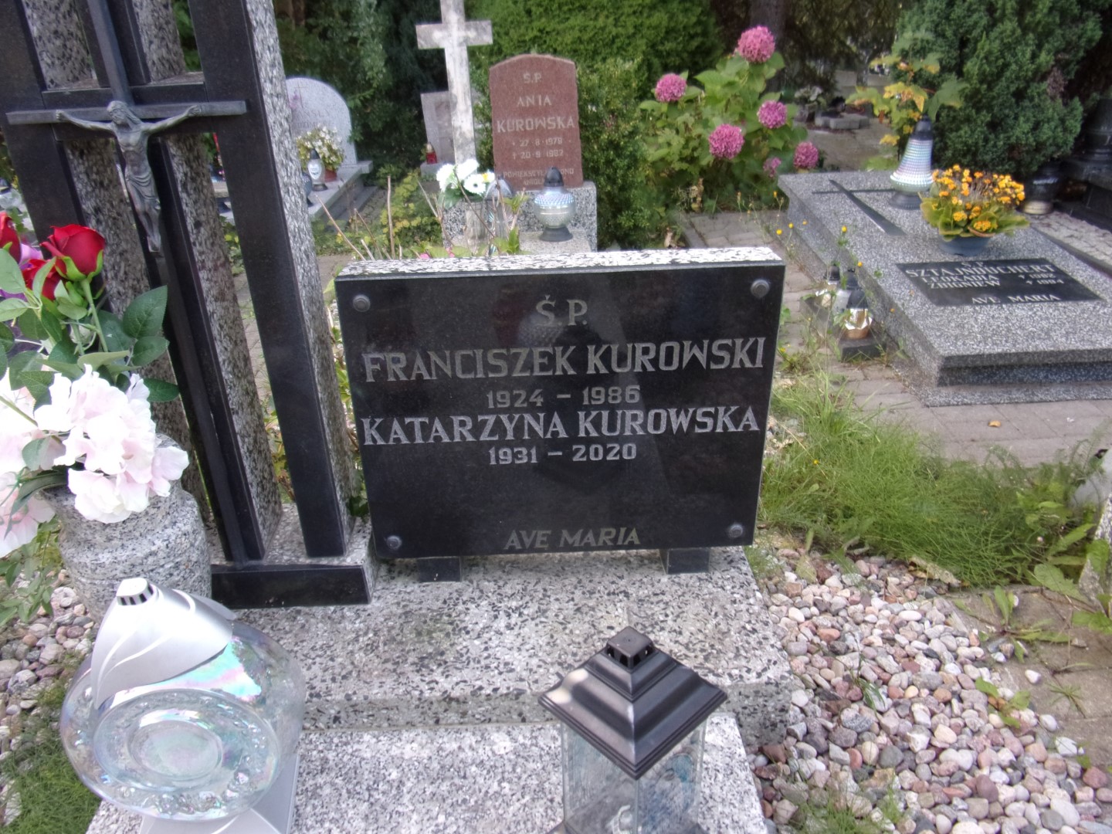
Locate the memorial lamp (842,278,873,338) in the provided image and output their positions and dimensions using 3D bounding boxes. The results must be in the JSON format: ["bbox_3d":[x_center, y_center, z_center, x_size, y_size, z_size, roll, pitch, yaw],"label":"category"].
[{"bbox_3d":[1.013,-0.360,2.590,0.100,0.185,0.100,-1,29,0],"label":"memorial lamp"}]

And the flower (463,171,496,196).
[{"bbox_3d":[-0.309,-0.938,3.100,0.128,0.090,0.085,-4,29,-5],"label":"flower"}]

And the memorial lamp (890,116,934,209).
[{"bbox_3d":[1.595,-1.128,3.448,0.185,0.385,0.185,-1,29,0],"label":"memorial lamp"}]

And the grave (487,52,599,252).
[{"bbox_3d":[-0.057,-1.044,3.286,0.490,0.860,0.380,-3,29,1],"label":"grave"}]

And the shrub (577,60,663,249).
[{"bbox_3d":[0.290,-1.181,3.556,0.410,0.840,0.390,-1,29,0],"label":"shrub"}]

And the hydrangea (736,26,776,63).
[{"bbox_3d":[1.000,-1.859,3.850,0.185,0.175,0.180,-1,29,0],"label":"hydrangea"}]

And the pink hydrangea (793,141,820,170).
[{"bbox_3d":[1.372,-1.431,4.220,0.150,0.150,0.150,-1,29,0],"label":"pink hydrangea"}]

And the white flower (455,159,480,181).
[{"bbox_3d":[-0.361,-1.005,3.140,0.100,0.085,0.085,-1,29,0],"label":"white flower"}]

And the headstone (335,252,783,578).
[{"bbox_3d":[0.011,0.001,1.277,0.655,0.515,0.095,-1,26,0],"label":"headstone"}]

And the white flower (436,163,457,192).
[{"bbox_3d":[-0.443,-0.970,3.120,0.088,0.105,0.080,10,31,19],"label":"white flower"}]

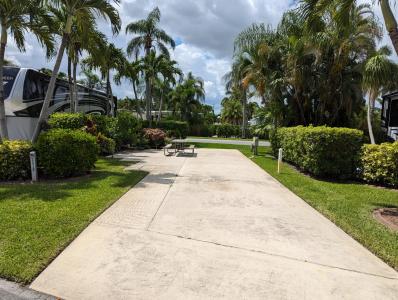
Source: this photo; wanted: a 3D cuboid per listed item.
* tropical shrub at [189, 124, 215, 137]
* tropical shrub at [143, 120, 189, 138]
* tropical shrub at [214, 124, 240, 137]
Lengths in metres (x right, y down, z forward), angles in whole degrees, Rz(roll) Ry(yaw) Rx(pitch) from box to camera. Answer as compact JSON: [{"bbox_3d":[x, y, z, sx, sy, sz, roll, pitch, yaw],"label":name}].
[{"bbox_3d":[0.310,-2.427,34.225,3.200,1.600,1.700,0,5,0],"label":"tropical shrub"},{"bbox_3d":[-3.058,-1.712,24.450,4.100,1.800,1.300,0,6,0],"label":"tropical shrub"},{"bbox_3d":[3.145,-2.127,30.438,2.900,1.450,1.200,0,6,0],"label":"tropical shrub"}]

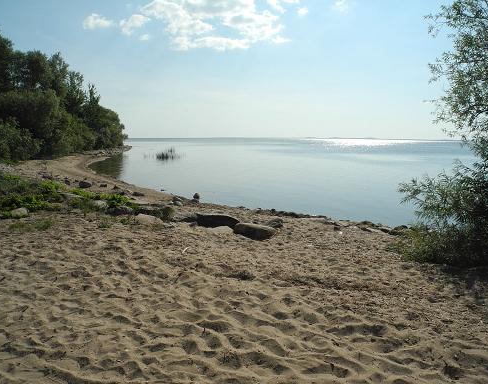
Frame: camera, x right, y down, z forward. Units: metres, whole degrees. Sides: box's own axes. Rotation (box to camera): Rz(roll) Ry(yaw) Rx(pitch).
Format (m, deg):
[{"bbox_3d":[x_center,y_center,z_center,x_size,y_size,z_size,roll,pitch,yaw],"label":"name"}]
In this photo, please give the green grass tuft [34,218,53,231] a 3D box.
[{"bbox_3d":[-3.984,0.643,8.227,0.348,0.196,0.313,0,7,0],"label":"green grass tuft"}]

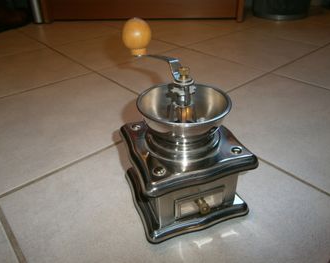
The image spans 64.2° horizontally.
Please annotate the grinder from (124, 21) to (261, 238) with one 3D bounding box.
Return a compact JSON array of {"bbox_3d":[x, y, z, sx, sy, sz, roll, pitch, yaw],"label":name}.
[{"bbox_3d":[0.021,-0.003,0.290,0.119,0.211,0.119,-12,35,-16],"label":"grinder"}]

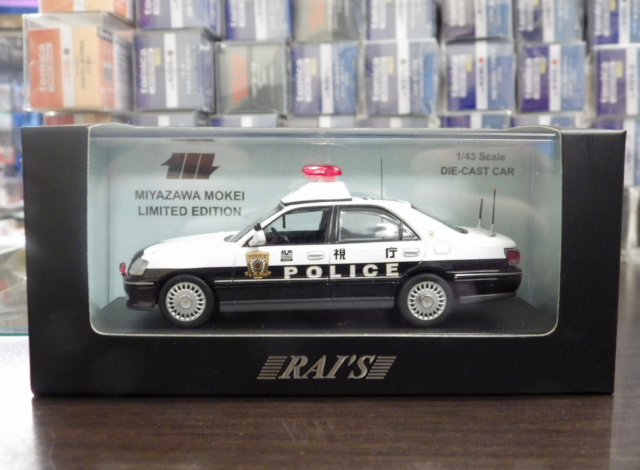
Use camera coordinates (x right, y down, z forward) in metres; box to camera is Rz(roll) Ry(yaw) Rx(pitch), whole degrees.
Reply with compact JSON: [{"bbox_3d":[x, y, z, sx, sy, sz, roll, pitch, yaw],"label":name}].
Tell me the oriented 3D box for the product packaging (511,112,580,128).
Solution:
[{"bbox_3d":[0.135,-0.056,0.498,0.041,0.043,0.087,0,6,0],"label":"product packaging"}]

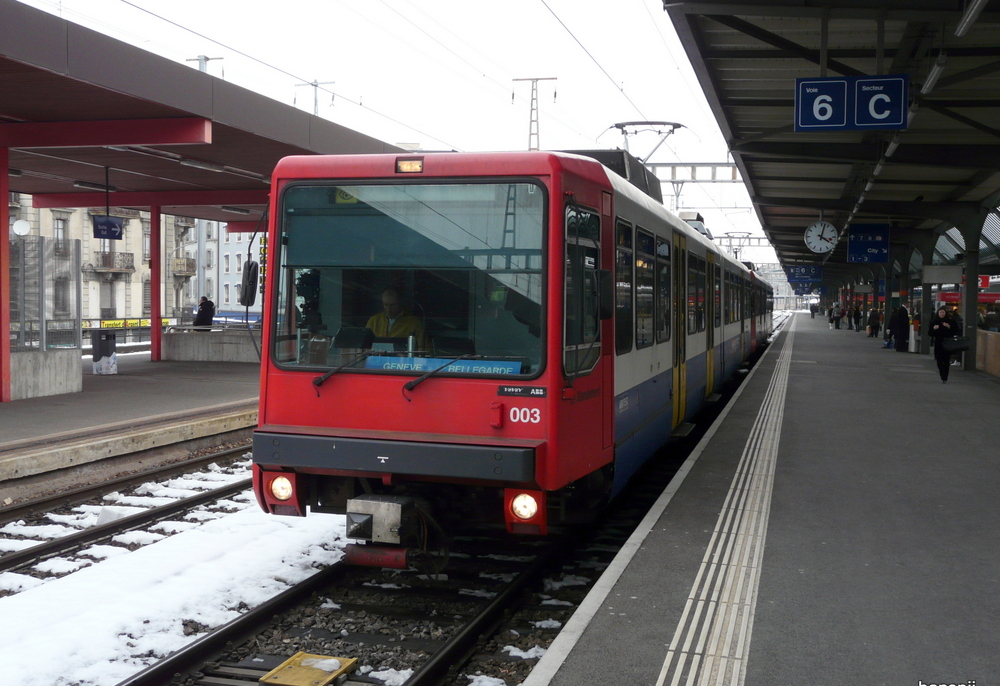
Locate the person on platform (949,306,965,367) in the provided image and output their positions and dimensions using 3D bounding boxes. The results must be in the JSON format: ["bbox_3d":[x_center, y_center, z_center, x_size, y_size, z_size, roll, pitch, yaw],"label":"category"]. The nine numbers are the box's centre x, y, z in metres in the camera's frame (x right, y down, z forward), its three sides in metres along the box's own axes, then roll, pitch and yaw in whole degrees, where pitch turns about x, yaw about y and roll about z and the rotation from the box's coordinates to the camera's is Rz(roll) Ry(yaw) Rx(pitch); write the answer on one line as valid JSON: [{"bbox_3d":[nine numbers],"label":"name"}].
[{"bbox_3d":[12.820,-0.196,29.972,0.450,1.640,0.500,1,2,3],"label":"person on platform"}]

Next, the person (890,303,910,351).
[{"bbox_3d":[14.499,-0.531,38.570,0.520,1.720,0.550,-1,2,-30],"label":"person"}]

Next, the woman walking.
[{"bbox_3d":[9.343,0.038,22.472,0.600,1.630,0.450,1,2,18],"label":"woman walking"}]

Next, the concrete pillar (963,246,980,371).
[{"bbox_3d":[12.233,-0.928,27.836,0.320,3.250,0.400,1,2,16],"label":"concrete pillar"}]

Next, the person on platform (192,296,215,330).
[{"bbox_3d":[-9.162,-0.557,33.030,0.480,1.740,0.520,1,2,24],"label":"person on platform"}]

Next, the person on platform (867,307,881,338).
[{"bbox_3d":[20.449,-1.098,58.471,0.600,1.660,0.450,1,2,12],"label":"person on platform"}]

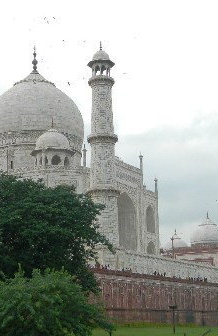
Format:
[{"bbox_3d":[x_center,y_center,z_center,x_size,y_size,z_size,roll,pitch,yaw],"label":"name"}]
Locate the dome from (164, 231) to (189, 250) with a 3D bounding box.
[{"bbox_3d":[30.587,33.033,336.254,10.940,9.140,10.940,-1,-12,0],"label":"dome"}]

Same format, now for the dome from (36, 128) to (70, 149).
[{"bbox_3d":[-14.287,-7.285,187.696,8.549,5.574,8.549,-1,-12,0],"label":"dome"}]

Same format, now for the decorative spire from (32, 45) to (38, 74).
[{"bbox_3d":[-21.752,-31.605,215.246,1.809,9.114,1.809,-1,-12,0],"label":"decorative spire"}]

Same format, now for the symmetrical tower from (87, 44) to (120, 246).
[{"bbox_3d":[-1.184,-5.256,145.536,6.412,41.522,6.412,-1,-12,0],"label":"symmetrical tower"}]

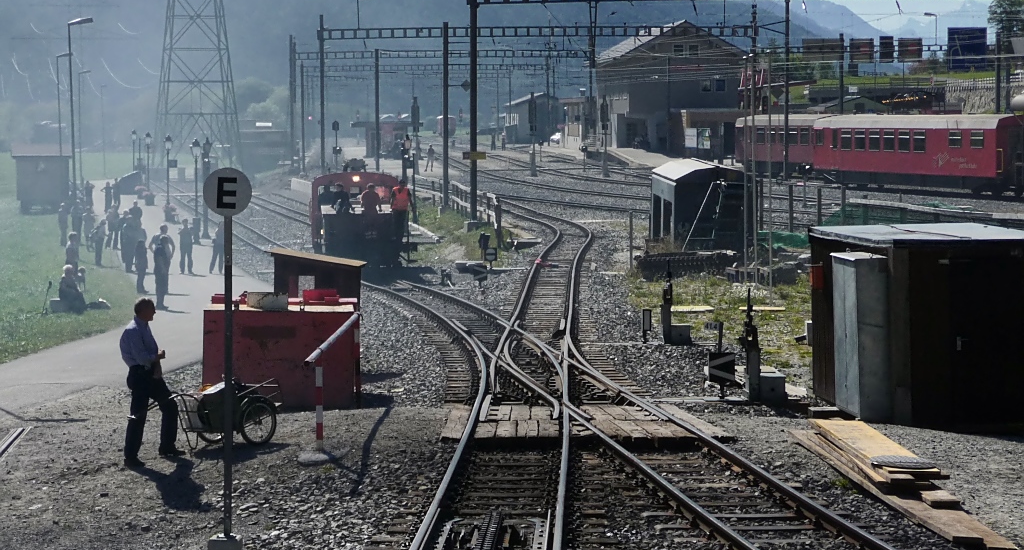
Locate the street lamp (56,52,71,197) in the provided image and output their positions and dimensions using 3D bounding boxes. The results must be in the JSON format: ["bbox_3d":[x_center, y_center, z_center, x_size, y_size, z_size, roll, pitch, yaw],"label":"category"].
[{"bbox_3d":[-26.983,-8.934,150.000,1.000,8.800,0.250,0,4,0],"label":"street lamp"}]

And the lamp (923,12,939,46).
[{"bbox_3d":[22.258,-13.068,132.000,0.780,1.750,0.250,0,4,0],"label":"lamp"}]

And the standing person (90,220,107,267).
[{"bbox_3d":[-13.728,-1.046,82.500,0.500,1.600,0.500,-1,4,-6],"label":"standing person"}]

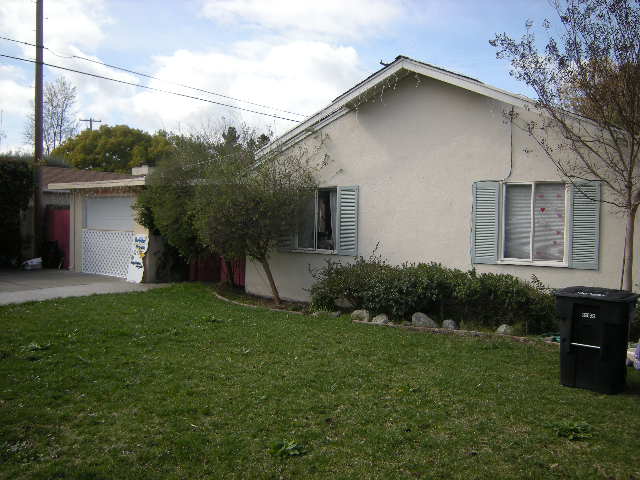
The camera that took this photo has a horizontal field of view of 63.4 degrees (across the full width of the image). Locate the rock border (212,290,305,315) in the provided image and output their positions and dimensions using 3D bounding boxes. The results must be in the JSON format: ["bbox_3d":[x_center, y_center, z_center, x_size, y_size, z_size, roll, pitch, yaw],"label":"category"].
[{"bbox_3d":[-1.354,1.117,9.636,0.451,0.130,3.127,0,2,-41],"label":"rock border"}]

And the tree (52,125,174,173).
[{"bbox_3d":[-13.175,-3.570,33.120,7.522,7.463,6.770,1,2,0],"label":"tree"}]

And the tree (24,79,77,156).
[{"bbox_3d":[-20.349,-6.214,39.195,4.068,12.065,3.865,1,2,0],"label":"tree"}]

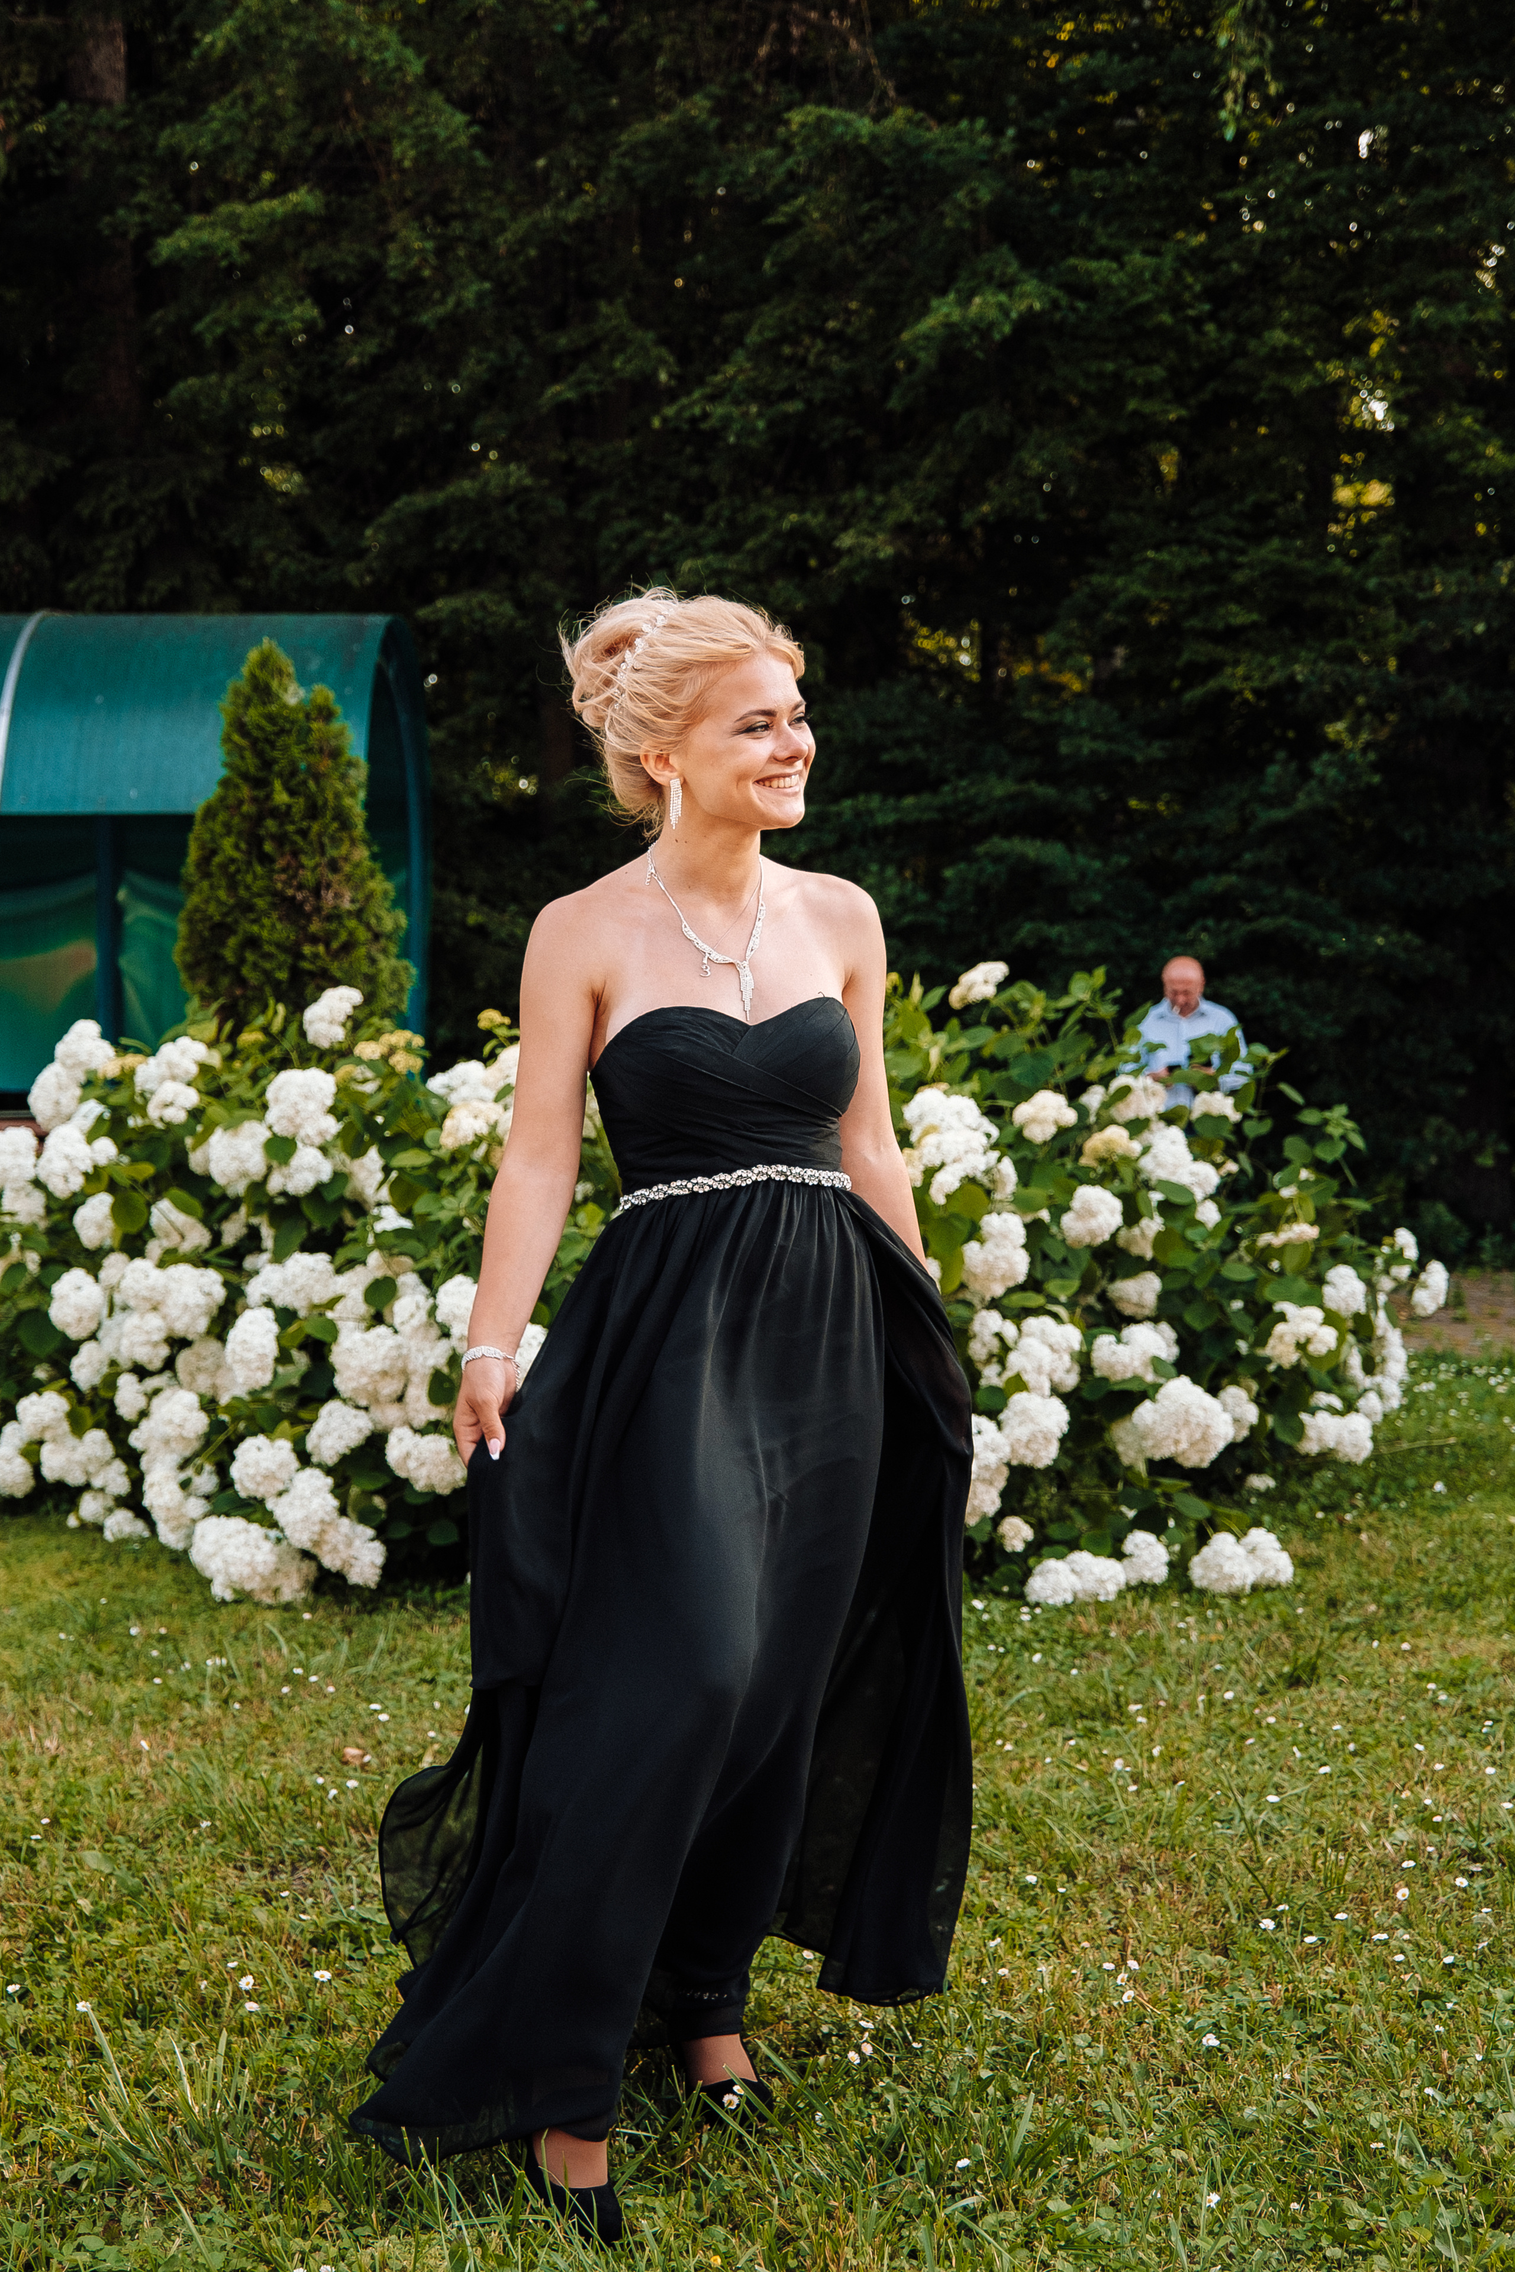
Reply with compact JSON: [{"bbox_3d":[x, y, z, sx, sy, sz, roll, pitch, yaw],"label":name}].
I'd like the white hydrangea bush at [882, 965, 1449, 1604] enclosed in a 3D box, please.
[{"bbox_3d":[0.900,0.320,6.750,1.450,1.460,1.300,0,1,0],"label":"white hydrangea bush"}]

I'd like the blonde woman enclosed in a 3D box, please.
[{"bbox_3d":[-0.100,0.265,3.020,0.620,1.720,0.550,0,1,-26],"label":"blonde woman"}]

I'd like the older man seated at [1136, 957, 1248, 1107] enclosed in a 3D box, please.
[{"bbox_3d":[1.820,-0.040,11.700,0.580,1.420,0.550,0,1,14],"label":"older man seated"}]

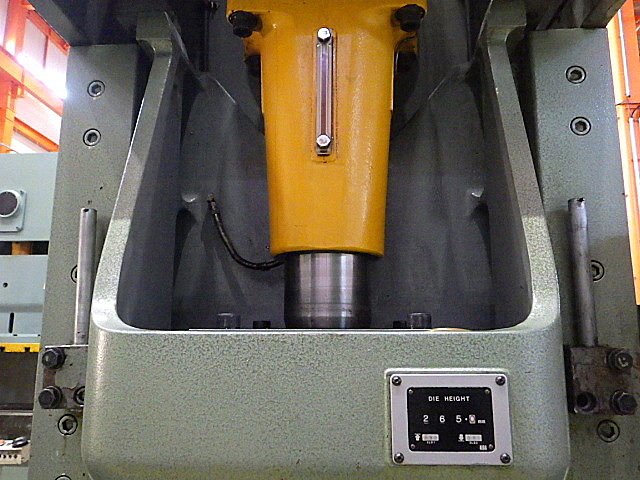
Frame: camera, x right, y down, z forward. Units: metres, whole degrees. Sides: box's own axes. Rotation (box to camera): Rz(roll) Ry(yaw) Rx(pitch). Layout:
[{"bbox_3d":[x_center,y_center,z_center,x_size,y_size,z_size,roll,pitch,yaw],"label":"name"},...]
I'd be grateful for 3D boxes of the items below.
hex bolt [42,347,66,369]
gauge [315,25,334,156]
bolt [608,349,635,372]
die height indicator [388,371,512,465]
[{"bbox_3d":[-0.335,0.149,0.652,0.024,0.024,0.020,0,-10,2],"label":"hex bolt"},{"bbox_3d":[0.006,-0.200,0.693,0.021,0.178,0.024,0,-10,1],"label":"gauge"},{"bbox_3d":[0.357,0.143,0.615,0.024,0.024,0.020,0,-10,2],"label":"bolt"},{"bbox_3d":[0.145,0.199,0.575,0.132,0.095,0.006,0,-10,1],"label":"die height indicator"}]

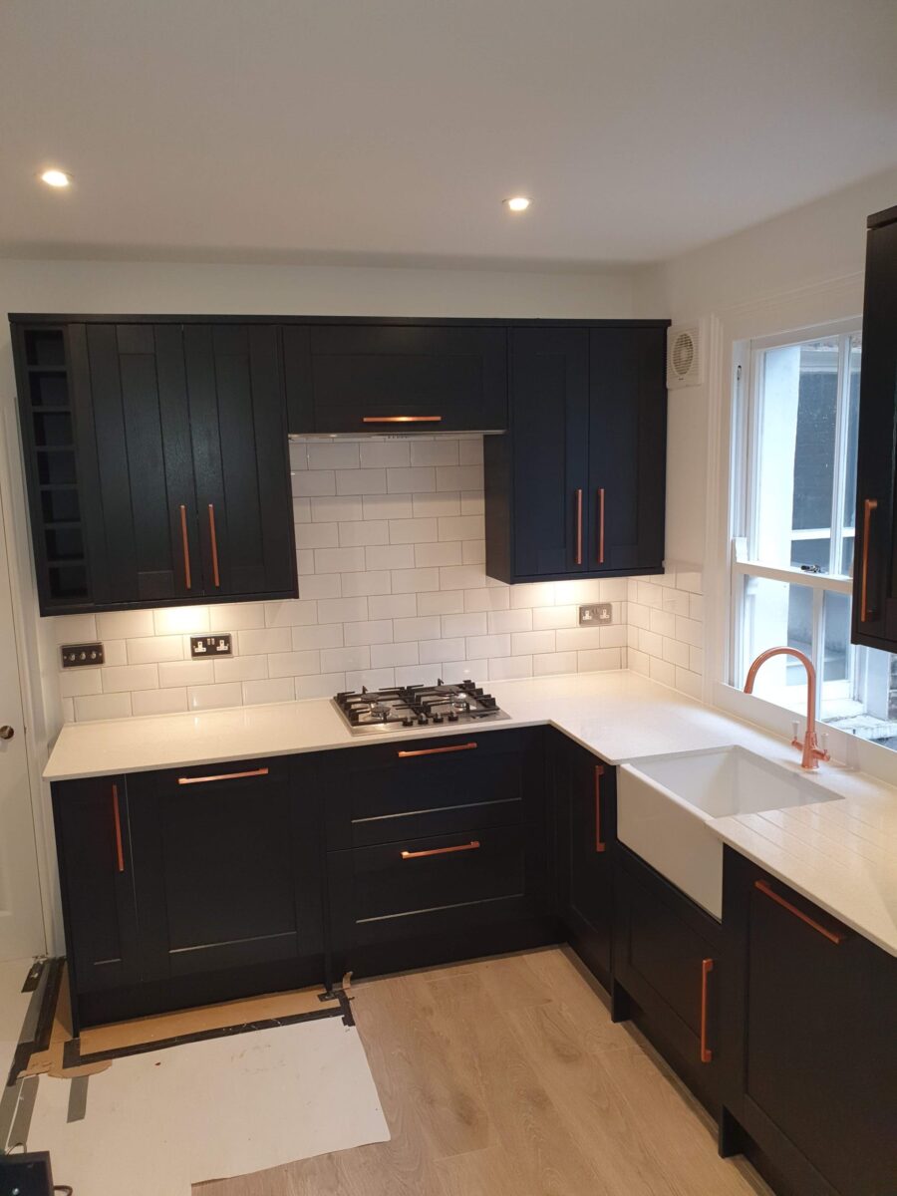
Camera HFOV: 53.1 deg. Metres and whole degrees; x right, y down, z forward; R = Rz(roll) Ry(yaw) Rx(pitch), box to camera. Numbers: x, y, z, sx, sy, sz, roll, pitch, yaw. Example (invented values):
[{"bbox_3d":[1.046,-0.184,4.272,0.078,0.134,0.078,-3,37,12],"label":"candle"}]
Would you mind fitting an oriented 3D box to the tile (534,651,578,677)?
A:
[{"bbox_3d":[0.457,0.281,3.817,0.198,0.098,0.010,-4,8,-16],"label":"tile"}]

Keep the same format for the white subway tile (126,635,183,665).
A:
[{"bbox_3d":[-1.087,0.194,3.350,0.198,0.098,0.010,-4,8,-16],"label":"white subway tile"}]

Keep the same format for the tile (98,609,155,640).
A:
[{"bbox_3d":[-1.194,0.104,3.333,0.200,0.100,0.010,-4,8,-16],"label":"tile"}]

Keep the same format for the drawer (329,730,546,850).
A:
[{"bbox_3d":[-0.090,0.638,3.303,0.795,0.353,0.450,-4,8,-16],"label":"drawer"}]

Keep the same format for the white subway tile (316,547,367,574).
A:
[{"bbox_3d":[-0.426,-0.149,3.529,0.200,0.100,0.010,-4,8,-16],"label":"white subway tile"}]

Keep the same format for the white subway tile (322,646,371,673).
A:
[{"bbox_3d":[-0.411,0.244,3.556,0.198,0.098,0.010,-4,8,-16],"label":"white subway tile"}]

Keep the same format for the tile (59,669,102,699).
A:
[{"bbox_3d":[-1.355,0.311,3.318,0.136,0.099,0.008,-4,9,-16],"label":"tile"}]

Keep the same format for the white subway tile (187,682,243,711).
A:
[{"bbox_3d":[-0.896,0.379,3.461,0.200,0.098,0.009,-4,8,-16],"label":"white subway tile"}]

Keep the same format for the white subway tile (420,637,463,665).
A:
[{"bbox_3d":[-0.026,0.217,3.666,0.198,0.098,0.010,-4,8,-16],"label":"white subway tile"}]

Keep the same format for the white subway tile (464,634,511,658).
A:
[{"bbox_3d":[0.166,0.204,3.732,0.199,0.097,0.010,-4,8,-16],"label":"white subway tile"}]

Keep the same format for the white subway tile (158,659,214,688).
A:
[{"bbox_3d":[-0.998,0.286,3.420,0.200,0.099,0.008,-4,9,-16],"label":"white subway tile"}]

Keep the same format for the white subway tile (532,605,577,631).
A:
[{"bbox_3d":[0.452,0.085,3.821,0.200,0.099,0.008,-4,9,-16],"label":"white subway tile"}]

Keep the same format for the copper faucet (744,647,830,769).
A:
[{"bbox_3d":[0.954,0.319,2.572,0.251,0.364,0.166,-4,8,-16],"label":"copper faucet"}]

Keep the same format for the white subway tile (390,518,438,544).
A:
[{"bbox_3d":[-0.139,-0.268,3.600,0.200,0.100,0.010,-4,8,-16],"label":"white subway tile"}]

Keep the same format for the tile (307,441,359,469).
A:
[{"bbox_3d":[-0.439,-0.544,3.473,0.200,0.100,0.010,-4,8,-16],"label":"tile"}]

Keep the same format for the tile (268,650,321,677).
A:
[{"bbox_3d":[-0.607,0.260,3.527,0.200,0.100,0.010,-4,8,-16],"label":"tile"}]

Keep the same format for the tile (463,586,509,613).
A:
[{"bbox_3d":[0.161,0.008,3.723,0.200,0.100,0.010,-4,8,-16],"label":"tile"}]

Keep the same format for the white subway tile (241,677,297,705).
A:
[{"bbox_3d":[-0.700,0.364,3.503,0.199,0.097,0.010,-4,8,-16],"label":"white subway tile"}]

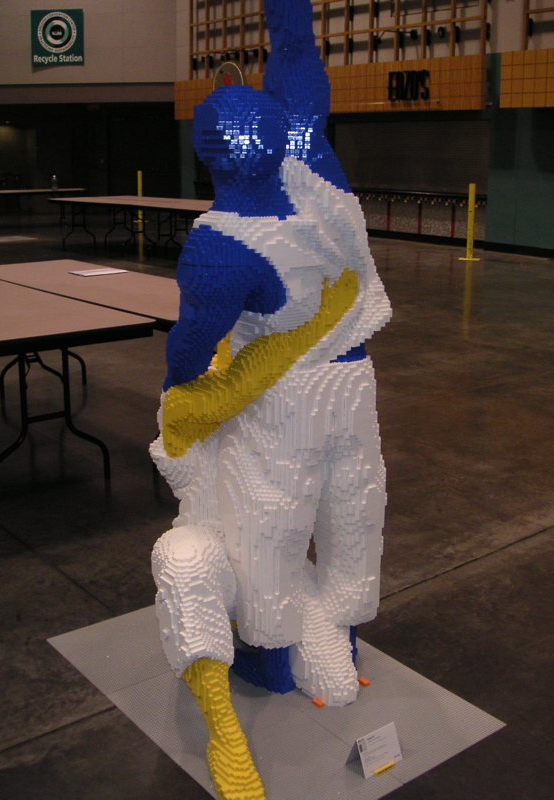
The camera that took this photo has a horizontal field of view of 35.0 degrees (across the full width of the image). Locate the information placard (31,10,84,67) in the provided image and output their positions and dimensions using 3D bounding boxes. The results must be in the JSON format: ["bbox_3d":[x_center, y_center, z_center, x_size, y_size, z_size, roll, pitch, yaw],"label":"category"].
[{"bbox_3d":[-5.549,-9.151,22.200,1.370,1.380,0.040,2,15,4],"label":"information placard"}]

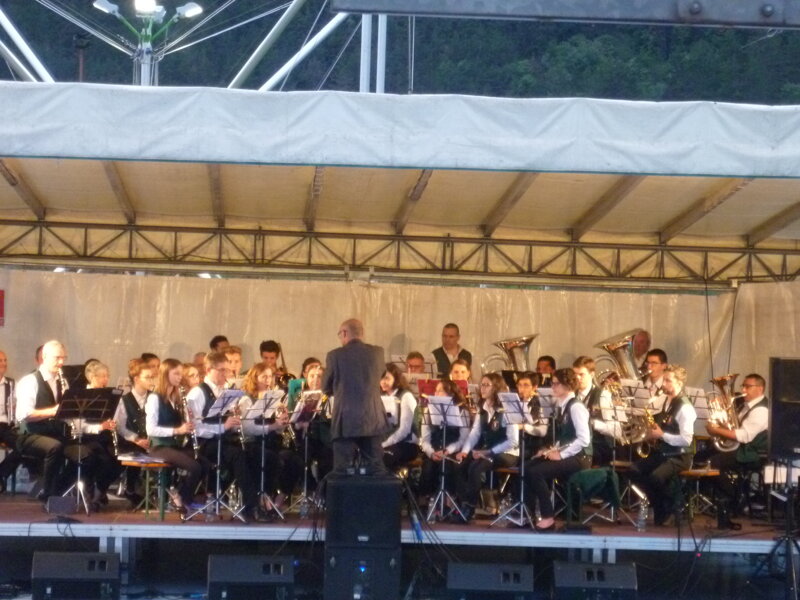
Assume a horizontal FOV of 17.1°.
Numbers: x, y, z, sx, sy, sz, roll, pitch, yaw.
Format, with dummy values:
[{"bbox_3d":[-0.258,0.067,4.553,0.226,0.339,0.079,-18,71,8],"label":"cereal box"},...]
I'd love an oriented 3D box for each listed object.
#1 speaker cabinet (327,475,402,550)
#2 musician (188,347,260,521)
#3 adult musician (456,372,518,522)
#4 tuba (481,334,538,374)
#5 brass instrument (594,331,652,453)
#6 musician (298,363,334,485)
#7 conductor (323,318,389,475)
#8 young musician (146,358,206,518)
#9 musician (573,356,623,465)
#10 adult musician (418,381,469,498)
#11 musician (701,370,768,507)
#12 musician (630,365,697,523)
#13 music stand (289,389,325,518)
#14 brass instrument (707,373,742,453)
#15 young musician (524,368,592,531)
[{"bbox_3d":[-0.285,1.659,20.750,0.580,0.520,0.600,1,0,0],"label":"speaker cabinet"},{"bbox_3d":[-1.543,1.136,22.600,0.650,1.360,0.480,2,0,41],"label":"musician"},{"bbox_3d":[0.756,1.254,22.950,0.500,1.250,0.700,2,0,35],"label":"adult musician"},{"bbox_3d":[1.120,0.842,24.900,0.480,0.970,0.430,-10,-2,45],"label":"tuba"},{"bbox_3d":[2.075,0.829,24.900,0.470,1.040,0.440,-10,2,45],"label":"brass instrument"},{"bbox_3d":[-0.743,1.202,23.100,0.430,1.260,0.580,1,0,-18],"label":"musician"},{"bbox_3d":[-0.370,1.002,22.100,0.560,1.710,0.500,1,0,-9],"label":"conductor"},{"bbox_3d":[-1.884,1.163,22.300,0.640,1.310,0.450,2,0,28],"label":"young musician"},{"bbox_3d":[1.758,1.213,23.900,0.500,1.370,0.700,2,0,43],"label":"musician"},{"bbox_3d":[0.394,1.276,23.550,0.450,1.180,0.660,2,0,20],"label":"adult musician"},{"bbox_3d":[3.031,1.294,23.800,0.740,1.270,0.530,1,0,-21],"label":"musician"},{"bbox_3d":[2.241,1.231,22.600,0.660,1.350,0.480,1,0,-37],"label":"musician"},{"bbox_3d":[-0.813,1.310,23.100,0.470,1.060,0.400,1,0,-34],"label":"music stand"},{"bbox_3d":[2.792,0.974,22.800,0.320,0.660,0.360,-7,2,-24],"label":"brass instrument"},{"bbox_3d":[1.324,1.237,22.200,0.660,1.320,0.450,1,0,-13],"label":"young musician"}]

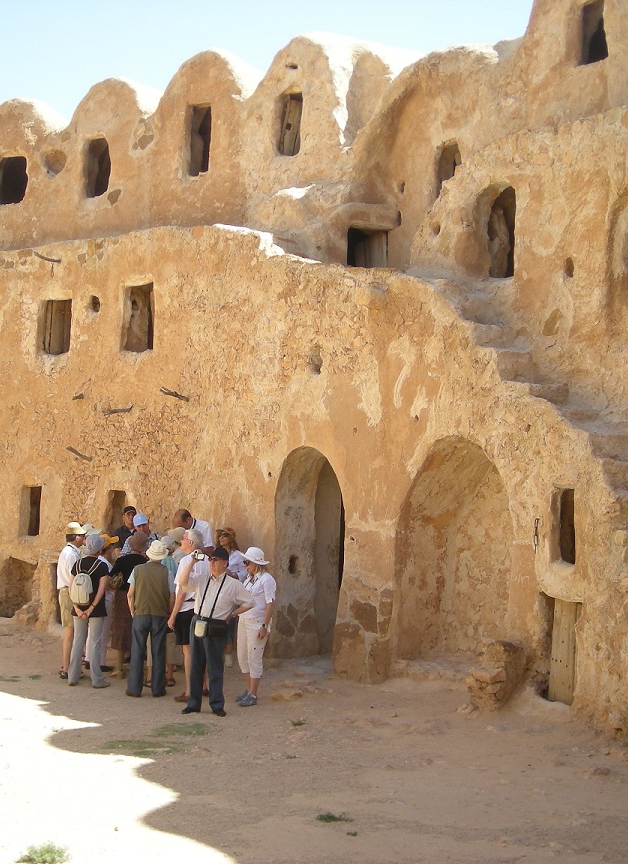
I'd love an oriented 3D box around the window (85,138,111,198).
[{"bbox_3d":[-3.164,-3.851,21.400,0.500,0.860,0.180,2,2,37],"label":"window"}]

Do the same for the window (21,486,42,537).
[{"bbox_3d":[-3.969,1.133,20.984,0.460,0.730,0.300,2,2,37],"label":"window"}]

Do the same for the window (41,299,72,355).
[{"bbox_3d":[-3.816,-1.563,21.700,0.554,0.830,0.220,1,1,29],"label":"window"}]

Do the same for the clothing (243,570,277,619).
[{"bbox_3d":[-0.570,1.731,15.600,0.290,0.511,0.420,-1,1,-37],"label":"clothing"}]

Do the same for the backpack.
[{"bbox_3d":[-2.601,1.691,16.450,0.290,0.470,0.200,1,2,18],"label":"backpack"}]

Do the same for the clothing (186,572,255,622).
[{"bbox_3d":[-1.000,1.731,15.500,0.700,0.560,0.360,1,1,12],"label":"clothing"}]

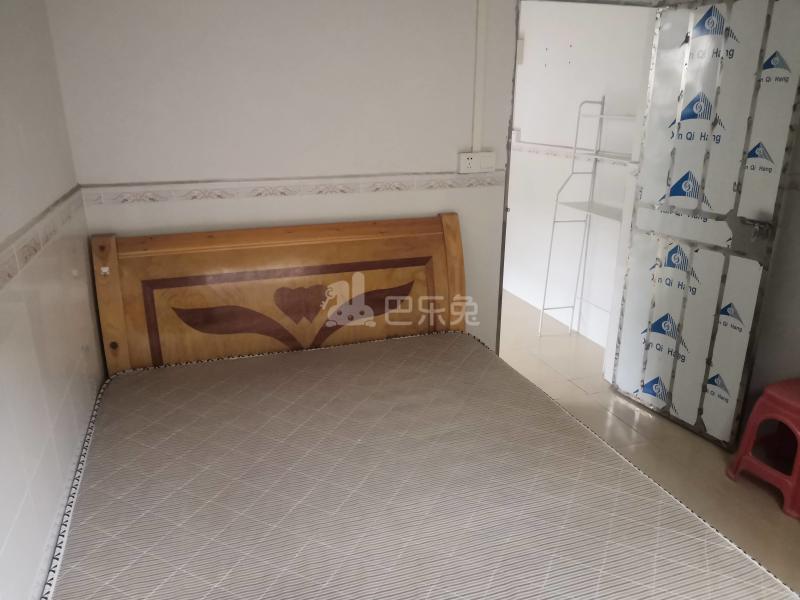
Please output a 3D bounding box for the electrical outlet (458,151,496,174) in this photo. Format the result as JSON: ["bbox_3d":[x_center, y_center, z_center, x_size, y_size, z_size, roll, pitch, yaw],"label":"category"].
[{"bbox_3d":[0.333,-0.602,2.729,0.172,0.087,0.034,-6,20,-18],"label":"electrical outlet"}]

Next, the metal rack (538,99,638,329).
[{"bbox_3d":[1.158,-0.372,3.610,0.260,1.470,0.580,-7,21,-21],"label":"metal rack"}]

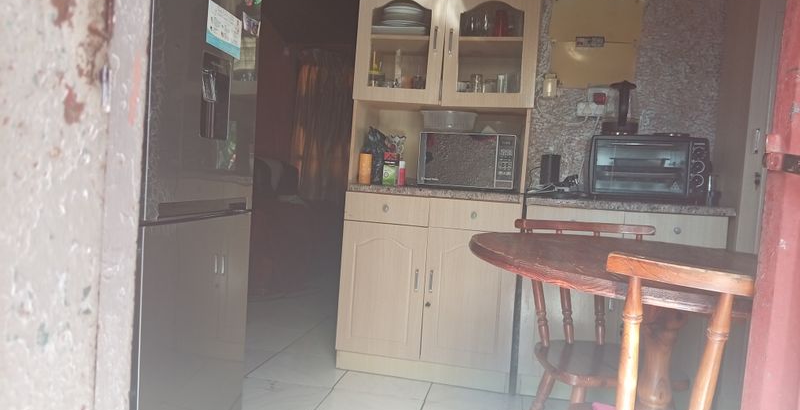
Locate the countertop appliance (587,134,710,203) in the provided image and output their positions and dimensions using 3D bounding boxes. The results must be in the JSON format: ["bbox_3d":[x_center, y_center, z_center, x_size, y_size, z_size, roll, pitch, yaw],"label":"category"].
[{"bbox_3d":[1.121,-0.164,2.694,0.481,0.298,0.335,4,2,11],"label":"countertop appliance"}]

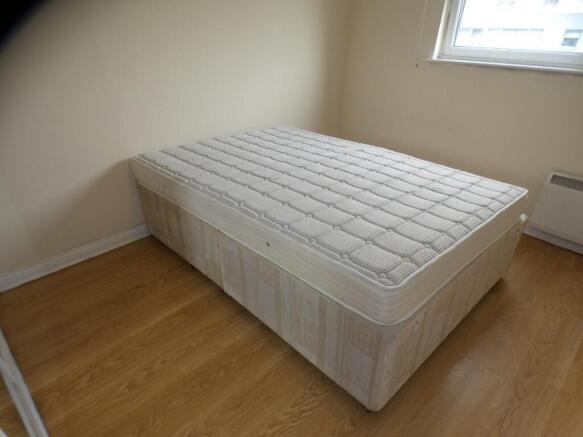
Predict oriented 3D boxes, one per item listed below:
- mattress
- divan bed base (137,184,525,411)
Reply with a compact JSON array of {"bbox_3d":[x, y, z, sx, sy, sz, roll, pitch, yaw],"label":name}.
[{"bbox_3d":[0.130,-0.206,2.088,1.360,0.163,1.957,-20,32,-39],"label":"mattress"},{"bbox_3d":[0.124,0.051,2.205,1.360,0.404,1.957,-20,32,-39],"label":"divan bed base"}]

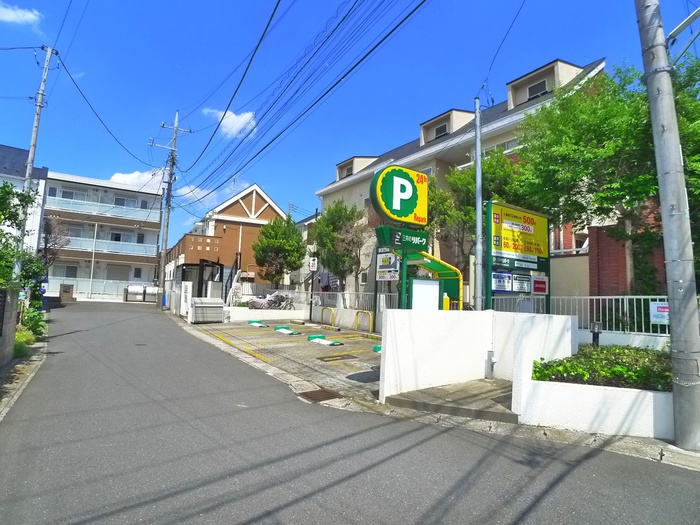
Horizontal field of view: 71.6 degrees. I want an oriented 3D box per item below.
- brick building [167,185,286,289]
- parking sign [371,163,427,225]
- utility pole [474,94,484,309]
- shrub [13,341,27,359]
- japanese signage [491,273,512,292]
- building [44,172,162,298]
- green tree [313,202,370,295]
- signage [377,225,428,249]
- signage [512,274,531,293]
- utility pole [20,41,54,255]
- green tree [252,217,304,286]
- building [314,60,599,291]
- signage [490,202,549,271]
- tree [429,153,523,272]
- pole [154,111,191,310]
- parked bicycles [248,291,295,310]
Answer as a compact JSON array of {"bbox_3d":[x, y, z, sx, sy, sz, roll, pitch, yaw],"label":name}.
[{"bbox_3d":[-7.568,-0.670,30.879,7.100,8.000,7.000,6,-8,-32],"label":"brick building"},{"bbox_3d":[0.874,-1.138,7.968,1.163,0.921,0.200,7,-8,-36],"label":"parking sign"},{"bbox_3d":[2.545,-0.643,9.518,0.140,5.400,0.140,2,-4,0],"label":"utility pole"},{"bbox_3d":[-6.742,1.775,9.920,0.300,0.350,0.300,2,-4,0],"label":"shrub"},{"bbox_3d":[2.877,0.389,9.168,0.600,0.365,0.040,5,-5,-36],"label":"japanese signage"},{"bbox_3d":[-19.967,-1.318,38.647,8.100,8.654,8.000,6,-8,-31],"label":"building"},{"bbox_3d":[-0.267,-0.119,19.794,2.200,4.890,2.200,2,-4,0],"label":"green tree"},{"bbox_3d":[0.867,-0.383,7.975,0.933,0.330,0.250,5,-5,-36],"label":"signage"},{"bbox_3d":[3.390,0.428,9.541,0.607,0.353,0.040,5,-5,-36],"label":"signage"},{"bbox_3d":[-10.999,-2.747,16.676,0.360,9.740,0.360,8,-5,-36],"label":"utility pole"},{"bbox_3d":[-3.594,-0.111,24.256,2.600,4.364,2.600,6,-8,-32],"label":"green tree"},{"bbox_3d":[4.690,-1.233,21.691,6.000,8.880,15.211,6,-8,-31],"label":"building"},{"bbox_3d":[3.407,-0.446,9.817,1.989,1.188,0.130,7,-8,-36],"label":"signage"},{"bbox_3d":[3.632,-0.540,14.292,2.800,5.555,2.900,6,-8,-31],"label":"tree"},{"bbox_3d":[-10.395,-3.176,28.219,2.000,11.780,0.600,6,-8,-32],"label":"pole"},{"bbox_3d":[-3.284,1.770,20.300,1.900,1.080,1.200,2,-5,-5],"label":"parked bicycles"}]

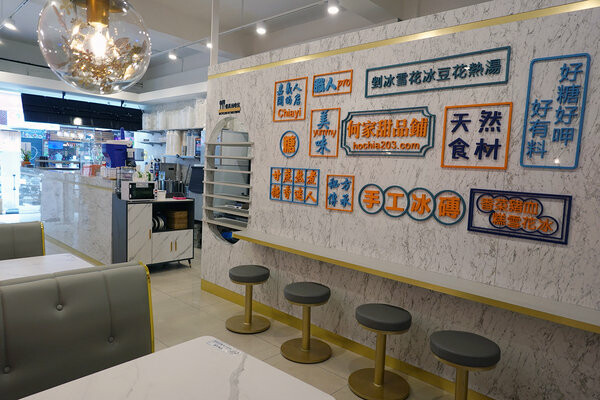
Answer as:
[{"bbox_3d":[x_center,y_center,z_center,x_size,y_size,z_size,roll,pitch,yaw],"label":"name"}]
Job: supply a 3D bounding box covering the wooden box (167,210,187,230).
[{"bbox_3d":[-1.546,0.247,5.091,0.169,0.223,0.200,-1,6,-42],"label":"wooden box"}]

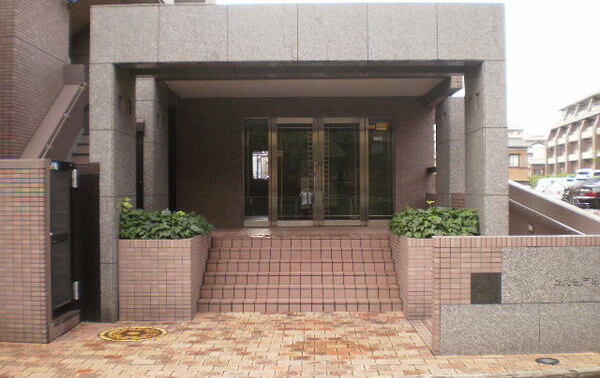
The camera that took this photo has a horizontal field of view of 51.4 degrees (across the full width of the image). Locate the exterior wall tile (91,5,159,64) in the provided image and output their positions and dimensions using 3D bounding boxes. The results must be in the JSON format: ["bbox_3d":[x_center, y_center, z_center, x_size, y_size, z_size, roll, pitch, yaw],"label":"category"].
[{"bbox_3d":[-2.166,-1.914,7.729,0.850,0.700,0.060,0,0,0],"label":"exterior wall tile"}]

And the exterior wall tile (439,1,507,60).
[{"bbox_3d":[2.099,-1.935,7.705,0.830,0.700,0.060,0,0,0],"label":"exterior wall tile"}]

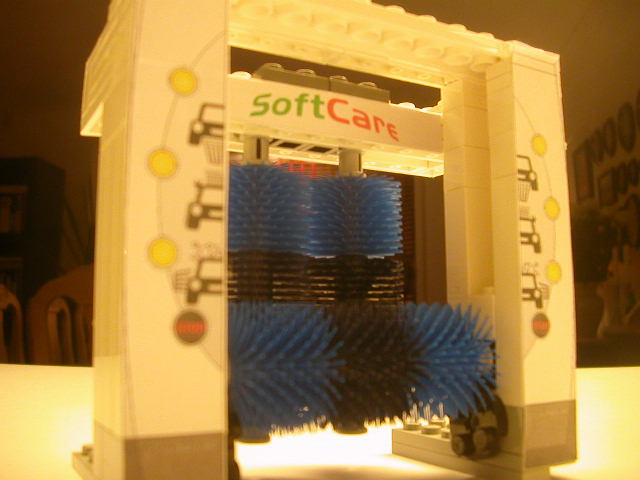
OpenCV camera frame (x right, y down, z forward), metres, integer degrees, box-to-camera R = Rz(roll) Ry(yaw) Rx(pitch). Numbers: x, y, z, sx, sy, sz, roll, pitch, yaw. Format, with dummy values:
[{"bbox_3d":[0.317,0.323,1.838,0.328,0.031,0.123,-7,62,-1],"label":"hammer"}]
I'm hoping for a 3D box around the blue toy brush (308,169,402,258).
[{"bbox_3d":[0.008,-0.006,0.165,0.024,0.019,0.024,0,-7,0],"label":"blue toy brush"}]

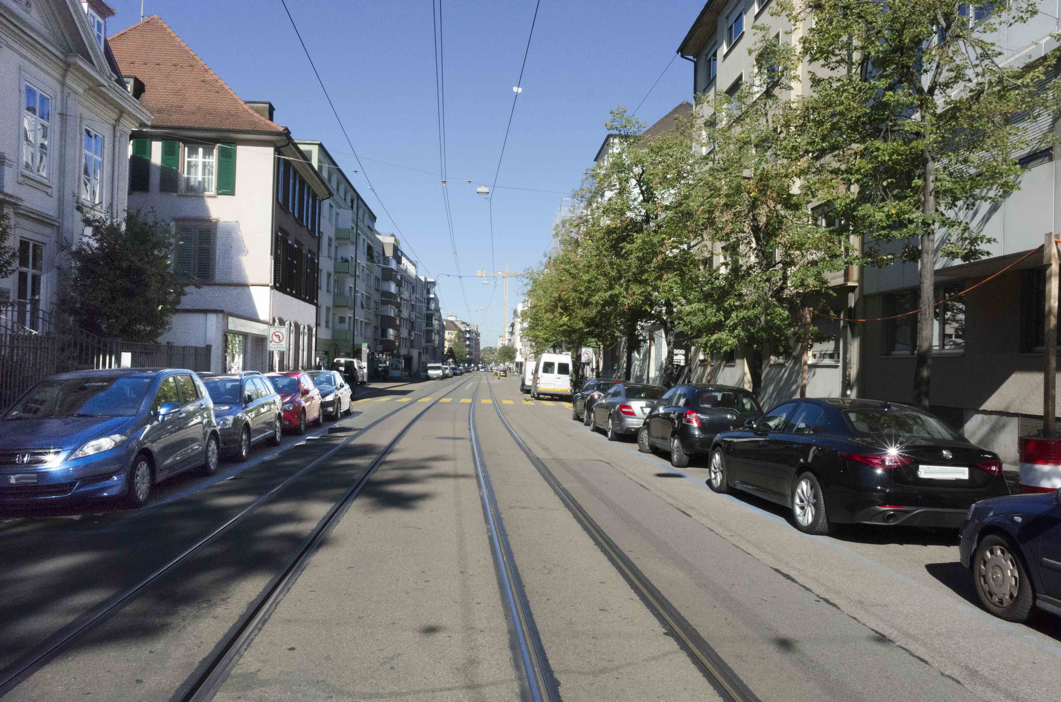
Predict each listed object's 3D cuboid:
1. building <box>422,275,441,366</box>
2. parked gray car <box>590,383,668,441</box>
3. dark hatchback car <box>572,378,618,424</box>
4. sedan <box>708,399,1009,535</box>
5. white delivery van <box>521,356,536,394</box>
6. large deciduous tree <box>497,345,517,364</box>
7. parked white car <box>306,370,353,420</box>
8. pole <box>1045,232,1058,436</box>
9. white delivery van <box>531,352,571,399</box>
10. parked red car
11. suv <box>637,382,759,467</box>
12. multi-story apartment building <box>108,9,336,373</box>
[{"bbox_3d":[-23.827,-4.230,153.525,13.000,16.591,26.000,1,-1,-5],"label":"building"},{"bbox_3d":[2.630,1.467,20.550,1.780,1.420,4.580,1,-1,-5],"label":"parked gray car"},{"bbox_3d":[2.457,1.579,26.533,1.740,1.480,4.100,1,-1,-5],"label":"dark hatchback car"},{"bbox_3d":[3.747,1.297,10.238,1.860,1.436,4.640,1,-1,-5],"label":"sedan"},{"bbox_3d":[0.540,1.850,57.900,2.000,2.220,5.200,1,-1,-3],"label":"white delivery van"},{"bbox_3d":[-4.655,1.719,159.944,3.900,5.856,3.900,1,-1,-5],"label":"large deciduous tree"},{"bbox_3d":[-6.600,1.336,25.800,1.730,1.460,4.000,1,-1,-4],"label":"parked white car"},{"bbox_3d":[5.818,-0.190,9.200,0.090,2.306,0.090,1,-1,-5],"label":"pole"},{"bbox_3d":[1.220,1.494,47.700,1.950,2.570,5.500,1,-1,-3],"label":"white delivery van"},{"bbox_3d":[-6.359,1.245,20.862,1.740,1.470,4.100,1,-1,-5],"label":"parked red car"},{"bbox_3d":[3.400,1.372,16.218,1.700,1.520,3.800,1,-1,-5],"label":"suv"},{"bbox_3d":[-15.900,-6.143,36.400,12.200,16.400,11.200,1,-1,-5],"label":"multi-story apartment building"}]

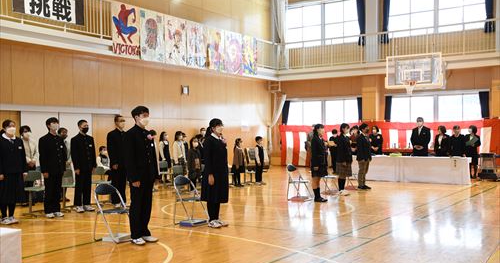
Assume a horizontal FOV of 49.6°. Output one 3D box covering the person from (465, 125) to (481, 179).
[{"bbox_3d":[6.814,0.622,16.583,0.450,1.620,0.300,-1,-1,41],"label":"person"}]

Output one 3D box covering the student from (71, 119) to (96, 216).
[{"bbox_3d":[-3.096,0.630,10.076,0.290,1.690,0.470,-1,-1,34],"label":"student"}]

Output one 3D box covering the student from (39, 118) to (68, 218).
[{"bbox_3d":[-3.428,0.607,9.428,0.290,1.730,0.470,-1,-1,34],"label":"student"}]

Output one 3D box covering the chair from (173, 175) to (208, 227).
[{"bbox_3d":[-0.890,1.053,8.439,0.470,0.760,0.470,-1,-1,33],"label":"chair"}]

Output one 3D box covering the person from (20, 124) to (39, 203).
[{"bbox_3d":[-4.571,0.689,11.192,0.290,1.610,0.450,-1,-1,34],"label":"person"}]

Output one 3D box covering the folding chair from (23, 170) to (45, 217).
[{"bbox_3d":[-3.755,1.096,9.666,0.460,0.780,0.440,-1,-1,33],"label":"folding chair"}]

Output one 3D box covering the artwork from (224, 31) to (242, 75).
[{"bbox_3d":[-0.614,-3.020,21.005,0.040,1.585,1.109,-1,-1,34],"label":"artwork"}]

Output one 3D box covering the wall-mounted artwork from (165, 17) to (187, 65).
[{"bbox_3d":[-2.366,-2.895,17.498,0.020,1.460,1.020,-1,-1,34],"label":"wall-mounted artwork"}]

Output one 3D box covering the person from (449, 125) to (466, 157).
[{"bbox_3d":[6.296,0.627,16.431,0.450,1.620,0.300,-1,-1,33],"label":"person"}]

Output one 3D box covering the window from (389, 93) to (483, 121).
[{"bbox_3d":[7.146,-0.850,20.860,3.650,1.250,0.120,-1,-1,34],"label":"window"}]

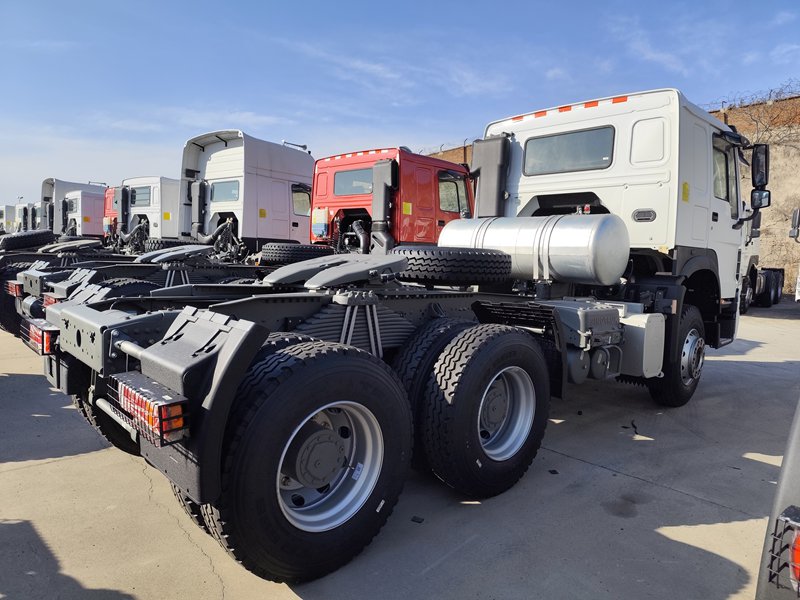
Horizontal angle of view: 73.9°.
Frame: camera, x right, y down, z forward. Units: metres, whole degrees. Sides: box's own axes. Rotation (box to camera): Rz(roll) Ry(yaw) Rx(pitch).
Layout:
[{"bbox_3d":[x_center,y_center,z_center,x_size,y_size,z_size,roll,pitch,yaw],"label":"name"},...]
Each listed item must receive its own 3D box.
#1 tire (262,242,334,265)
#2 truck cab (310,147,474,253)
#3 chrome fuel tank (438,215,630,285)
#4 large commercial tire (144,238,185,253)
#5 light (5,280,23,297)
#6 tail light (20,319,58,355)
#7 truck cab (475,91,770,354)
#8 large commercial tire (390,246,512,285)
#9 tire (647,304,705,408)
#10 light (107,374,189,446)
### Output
[{"bbox_3d":[-1.580,-0.710,8.250,1.100,0.300,1.100,2,5,0],"label":"tire"},{"bbox_3d":[-0.099,-1.195,10.081,2.300,2.650,2.550,-3,7,-45],"label":"truck cab"},{"bbox_3d":[1.285,-0.523,5.407,0.640,0.640,1.950,-3,7,-43],"label":"chrome fuel tank"},{"bbox_3d":[-4.539,-1.047,10.723,1.100,0.300,1.100,6,7,44],"label":"large commercial tire"},{"bbox_3d":[-4.770,-0.142,6.600,0.110,0.145,0.570,-3,7,-43],"label":"light"},{"bbox_3d":[-2.290,0.231,3.400,0.110,0.145,0.570,-3,7,-43],"label":"tail light"},{"bbox_3d":[2.634,-0.806,6.666,2.330,2.700,2.600,-3,7,-43],"label":"truck cab"},{"bbox_3d":[0.422,-0.309,4.693,1.085,0.300,1.085,2,5,0],"label":"large commercial tire"},{"bbox_3d":[2.958,0.593,5.760,1.085,1.085,0.310,-3,7,-43],"label":"tire"},{"bbox_3d":[-0.955,0.394,1.998,0.110,0.145,0.560,-3,7,-43],"label":"light"}]

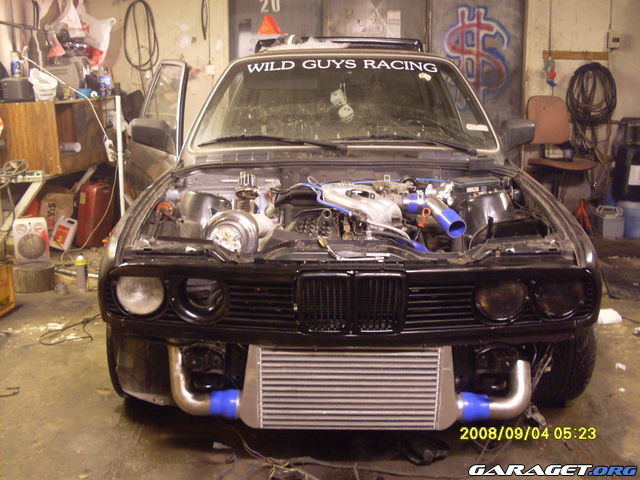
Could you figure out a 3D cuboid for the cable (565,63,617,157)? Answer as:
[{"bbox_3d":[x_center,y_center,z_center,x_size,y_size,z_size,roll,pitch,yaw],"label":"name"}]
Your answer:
[{"bbox_3d":[2.425,-1.170,6.300,0.450,0.820,0.120,0,13,0],"label":"cable"}]

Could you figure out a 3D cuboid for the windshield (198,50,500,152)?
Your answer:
[{"bbox_3d":[0.117,-0.650,3.330,1.410,0.110,0.680,0,49,1],"label":"windshield"}]

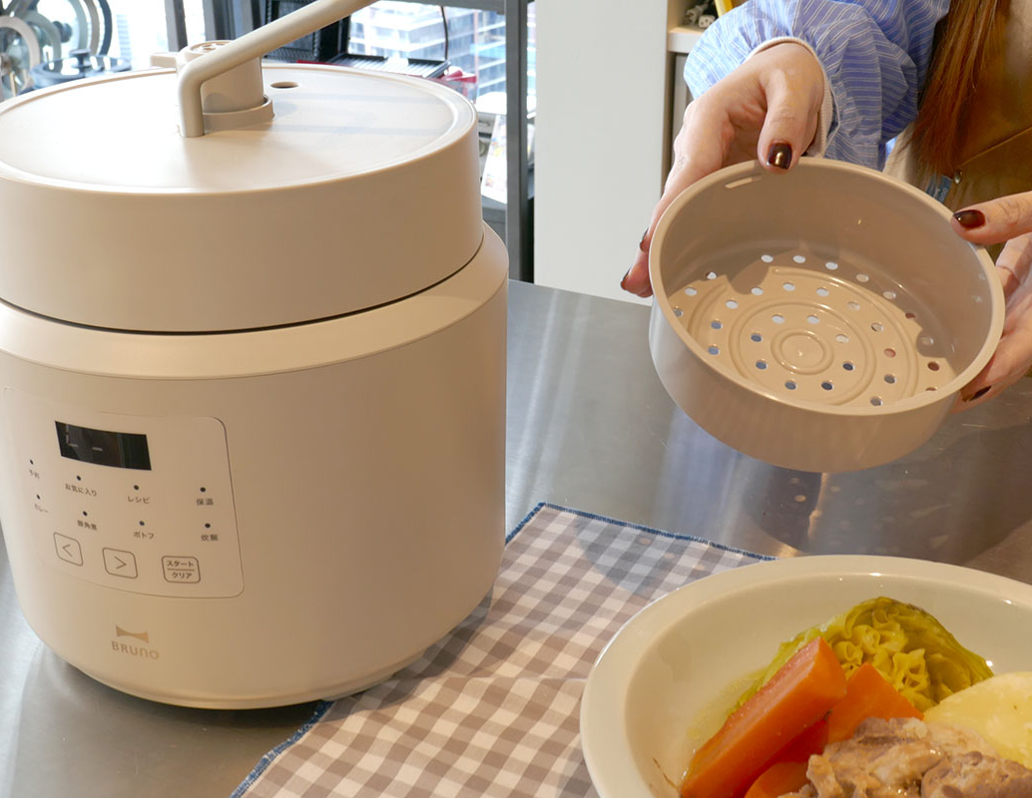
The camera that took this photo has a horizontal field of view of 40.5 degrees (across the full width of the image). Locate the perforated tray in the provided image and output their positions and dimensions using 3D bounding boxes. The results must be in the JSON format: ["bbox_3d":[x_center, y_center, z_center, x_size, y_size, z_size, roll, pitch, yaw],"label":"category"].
[{"bbox_3d":[0.140,-0.040,0.654,0.160,0.053,0.160,5,51,0],"label":"perforated tray"}]

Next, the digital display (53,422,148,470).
[{"bbox_3d":[-0.149,0.017,0.506,0.038,0.014,0.005,8,27,17],"label":"digital display"}]

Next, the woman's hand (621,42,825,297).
[{"bbox_3d":[0.101,-0.111,0.680,0.070,0.080,0.155,30,54,3],"label":"woman's hand"}]

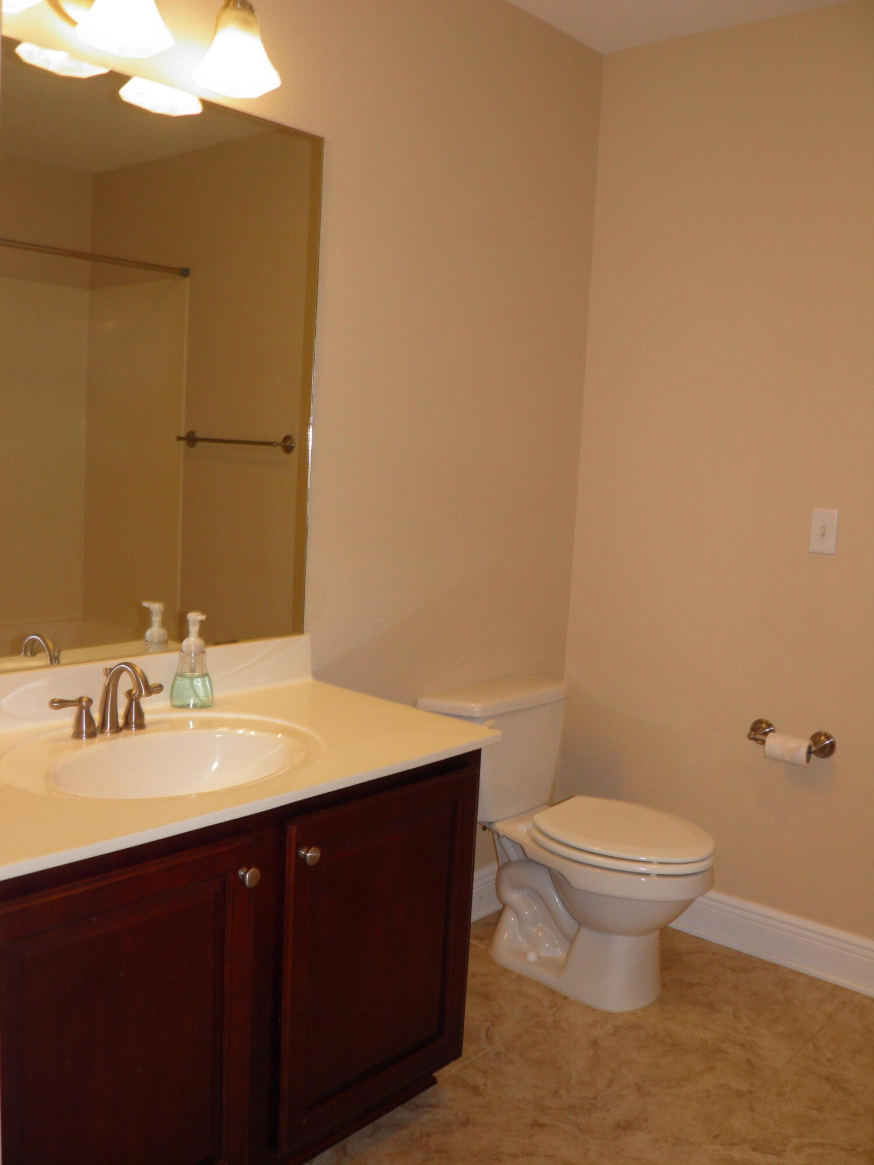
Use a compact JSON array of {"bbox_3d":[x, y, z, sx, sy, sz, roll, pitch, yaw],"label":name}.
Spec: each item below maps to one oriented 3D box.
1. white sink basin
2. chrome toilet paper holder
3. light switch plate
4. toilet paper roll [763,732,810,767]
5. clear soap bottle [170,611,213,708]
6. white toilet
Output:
[{"bbox_3d":[-0.460,0.369,1.768,0.390,0.130,0.490,9,10,42],"label":"white sink basin"},{"bbox_3d":[0.920,0.417,2.664,0.232,0.066,0.075,9,10,42],"label":"chrome toilet paper holder"},{"bbox_3d":[0.991,-0.129,2.595,0.071,0.115,0.012,9,10,42],"label":"light switch plate"},{"bbox_3d":[0.920,0.437,2.648,0.110,0.064,0.064,9,10,42],"label":"toilet paper roll"},{"bbox_3d":[-0.513,0.160,2.124,0.070,0.190,0.077,3,7,0],"label":"clear soap bottle"},{"bbox_3d":[0.369,0.676,2.668,0.730,0.705,0.440,9,10,42],"label":"white toilet"}]

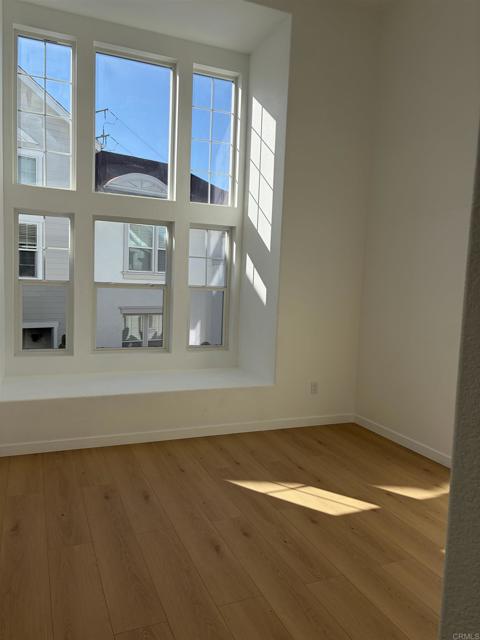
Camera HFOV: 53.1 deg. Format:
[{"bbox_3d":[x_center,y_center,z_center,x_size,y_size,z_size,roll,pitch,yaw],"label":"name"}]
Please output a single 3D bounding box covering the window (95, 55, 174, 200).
[{"bbox_3d":[-1.102,-2.035,5.063,0.854,1.473,0.110,0,5,-23],"label":"window"}]

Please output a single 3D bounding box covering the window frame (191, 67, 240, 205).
[{"bbox_3d":[-0.291,-2.034,5.413,0.552,1.474,0.110,0,5,-23],"label":"window frame"}]

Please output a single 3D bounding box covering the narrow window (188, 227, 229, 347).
[{"bbox_3d":[-0.374,-0.360,5.576,0.488,1.385,0.100,0,5,-23],"label":"narrow window"}]

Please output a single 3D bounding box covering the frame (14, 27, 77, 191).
[{"bbox_3d":[-1.921,-2.029,4.748,0.518,1.421,0.100,0,5,-23],"label":"frame"}]

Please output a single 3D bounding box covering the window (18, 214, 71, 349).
[{"bbox_3d":[-1.967,-0.361,4.851,0.551,1.436,0.110,0,5,-23],"label":"window"}]

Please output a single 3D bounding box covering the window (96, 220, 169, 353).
[{"bbox_3d":[-1.158,-0.359,5.200,0.850,1.428,0.110,0,5,-23],"label":"window"}]

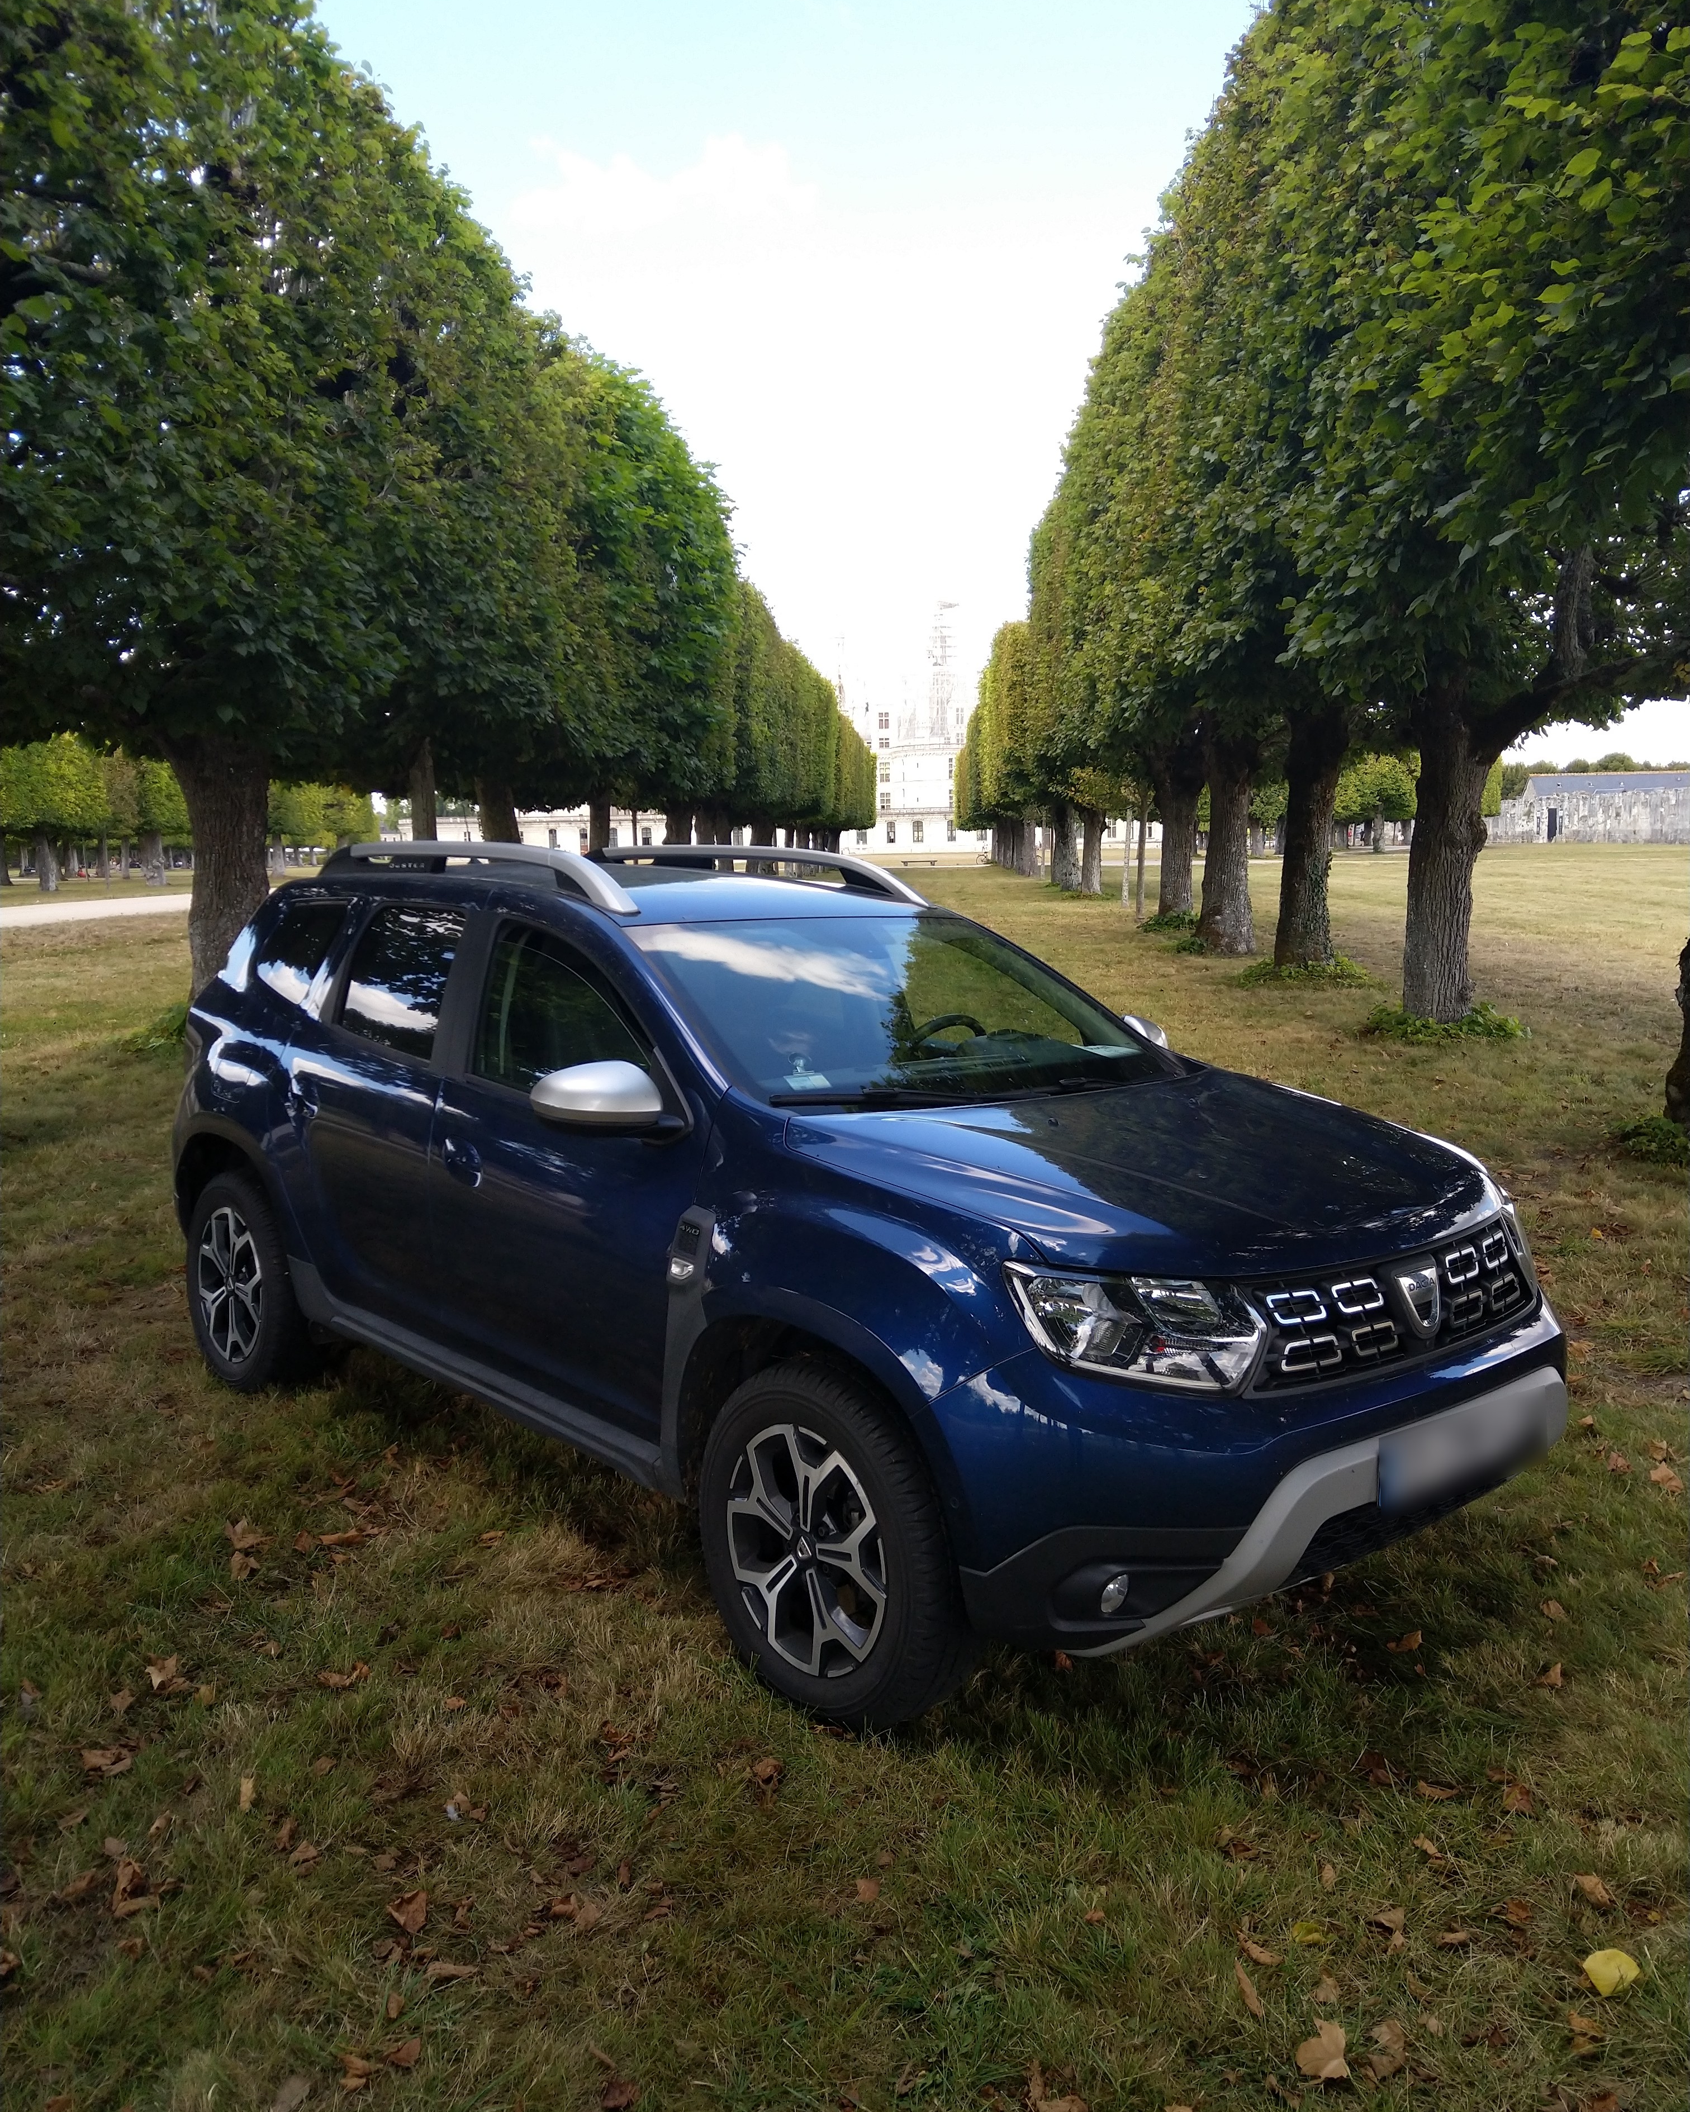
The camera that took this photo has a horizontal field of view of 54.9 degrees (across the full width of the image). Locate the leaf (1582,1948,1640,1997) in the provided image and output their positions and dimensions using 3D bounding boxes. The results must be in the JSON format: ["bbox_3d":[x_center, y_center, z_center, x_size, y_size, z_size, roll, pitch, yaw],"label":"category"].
[{"bbox_3d":[1.101,1.313,2.340,0.084,0.025,0.092,-1,8,0],"label":"leaf"}]

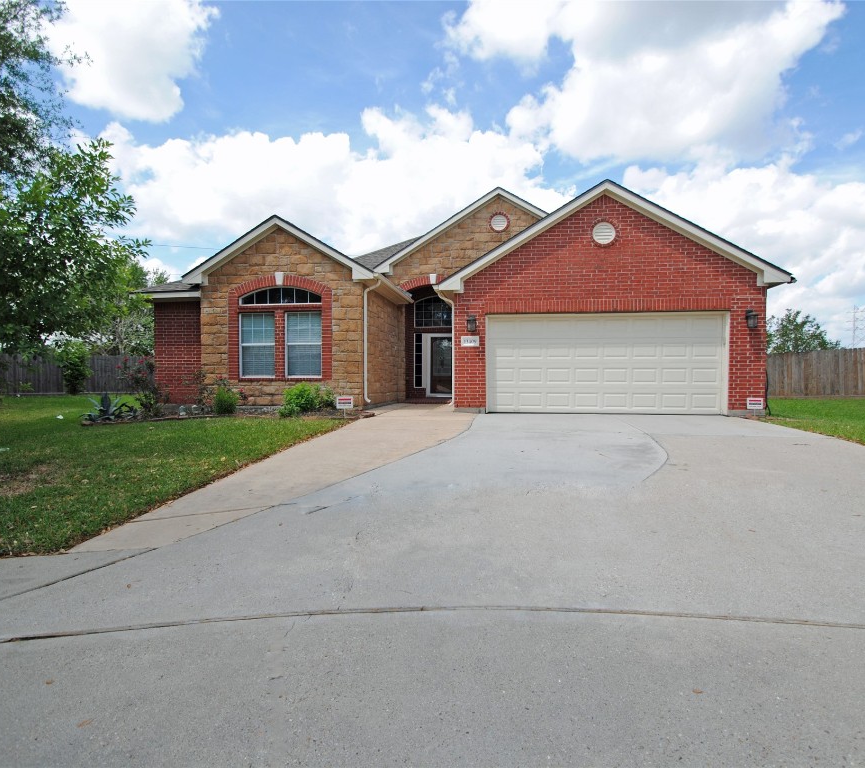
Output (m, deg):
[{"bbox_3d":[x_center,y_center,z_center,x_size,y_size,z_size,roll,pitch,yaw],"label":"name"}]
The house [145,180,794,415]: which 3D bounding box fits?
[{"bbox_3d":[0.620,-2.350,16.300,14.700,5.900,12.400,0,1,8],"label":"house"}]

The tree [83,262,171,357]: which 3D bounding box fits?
[{"bbox_3d":[-16.600,-3.000,26.000,4.400,6.800,4.400,0,1,0],"label":"tree"}]

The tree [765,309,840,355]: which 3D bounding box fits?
[{"bbox_3d":[23.600,-2.200,31.000,5.000,5.200,5.000,0,1,0],"label":"tree"}]

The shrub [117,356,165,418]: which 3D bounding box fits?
[{"bbox_3d":[-6.620,0.080,10.900,1.000,1.400,1.000,0,1,0],"label":"shrub"}]

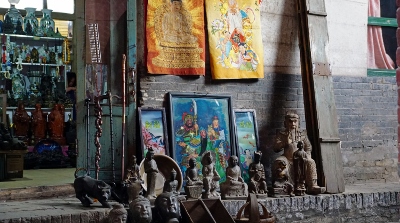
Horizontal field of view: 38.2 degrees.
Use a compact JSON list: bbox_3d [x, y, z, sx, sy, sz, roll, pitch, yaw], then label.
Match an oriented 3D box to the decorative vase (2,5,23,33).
[{"bbox_3d":[-2.381,-1.174,7.400,0.240,0.390,0.240,0,-1,-25],"label":"decorative vase"}]

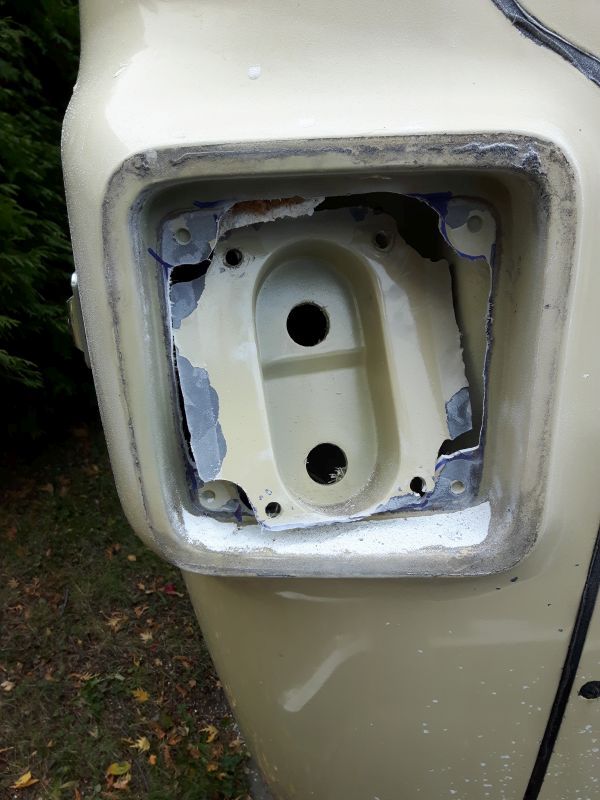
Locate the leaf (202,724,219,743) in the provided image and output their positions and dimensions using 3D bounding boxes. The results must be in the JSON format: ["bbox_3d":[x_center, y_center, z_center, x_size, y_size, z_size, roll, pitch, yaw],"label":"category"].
[{"bbox_3d":[-0.192,0.712,1.531,0.035,0.014,0.043,-3,20,-9],"label":"leaf"}]

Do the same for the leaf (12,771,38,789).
[{"bbox_3d":[-0.542,0.753,1.411,0.032,0.020,0.046,16,25,37],"label":"leaf"}]

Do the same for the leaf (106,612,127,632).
[{"bbox_3d":[-0.480,0.585,1.880,0.051,0.015,0.074,-6,21,-16],"label":"leaf"}]

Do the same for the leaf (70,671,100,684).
[{"bbox_3d":[-0.510,0.653,1.692,0.062,0.015,0.035,-7,21,-19],"label":"leaf"}]

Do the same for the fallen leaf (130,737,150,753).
[{"bbox_3d":[-0.335,0.723,1.503,0.039,0.014,0.037,-6,21,-15],"label":"fallen leaf"}]

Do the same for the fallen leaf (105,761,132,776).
[{"bbox_3d":[-0.367,0.744,1.444,0.046,0.015,0.031,-6,21,-17],"label":"fallen leaf"}]

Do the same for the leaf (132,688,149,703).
[{"bbox_3d":[-0.365,0.674,1.638,0.038,0.012,0.043,-5,21,-15],"label":"leaf"}]

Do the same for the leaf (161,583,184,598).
[{"bbox_3d":[-0.359,0.536,2.016,0.065,0.014,0.061,-4,20,-11],"label":"leaf"}]

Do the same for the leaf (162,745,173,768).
[{"bbox_3d":[-0.273,0.734,1.476,0.019,0.013,0.052,-6,21,-17],"label":"leaf"}]

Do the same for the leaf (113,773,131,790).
[{"bbox_3d":[-0.352,0.753,1.414,0.035,0.018,0.035,-6,21,-17],"label":"leaf"}]

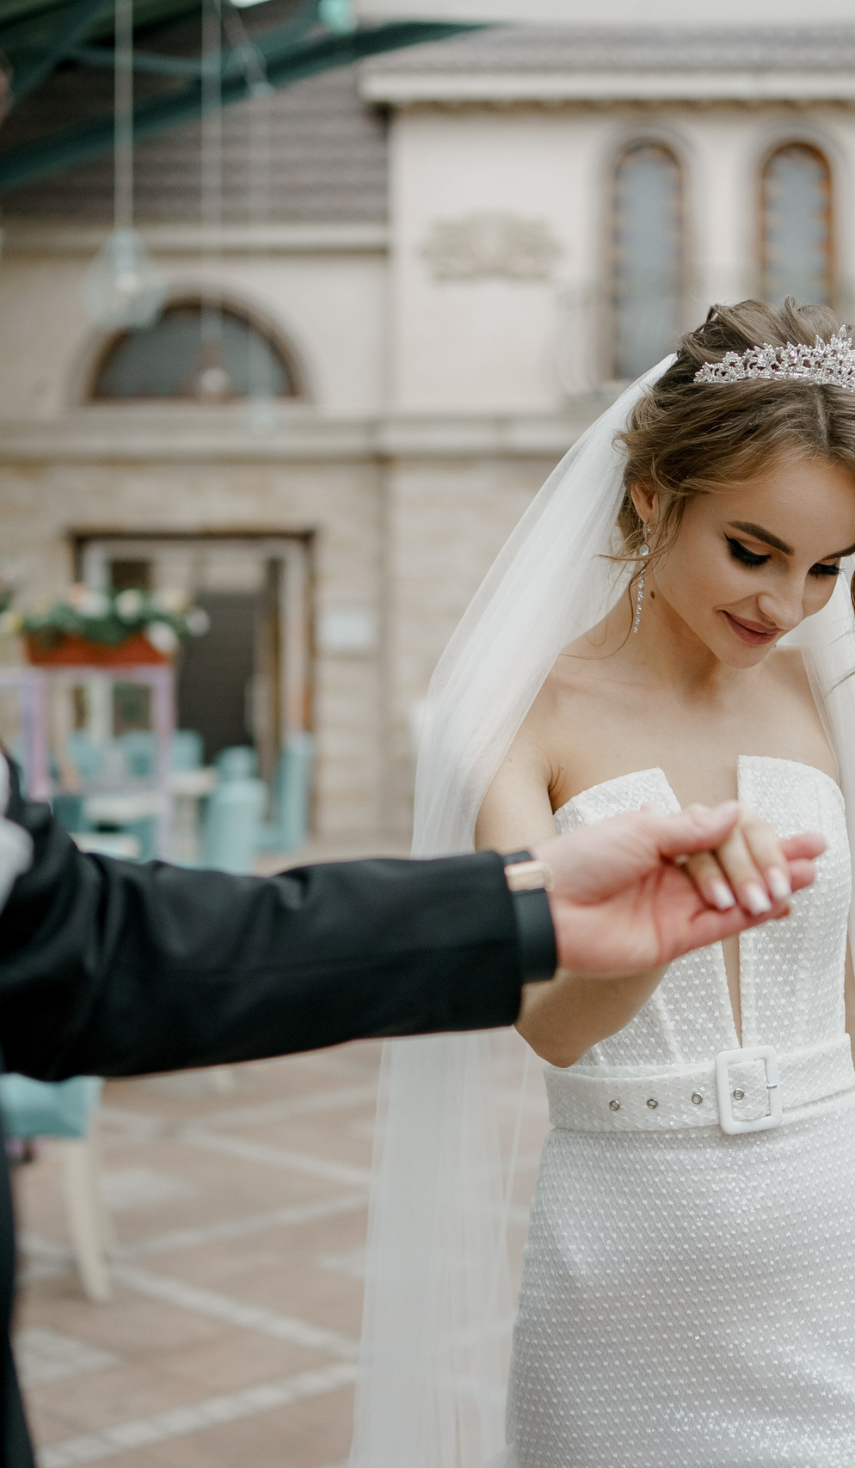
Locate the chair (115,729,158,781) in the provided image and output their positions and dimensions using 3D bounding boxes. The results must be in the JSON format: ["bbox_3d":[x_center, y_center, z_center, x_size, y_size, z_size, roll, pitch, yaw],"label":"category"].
[{"bbox_3d":[-1.692,0.479,13.225,0.500,0.940,0.550,0,2,0],"label":"chair"}]

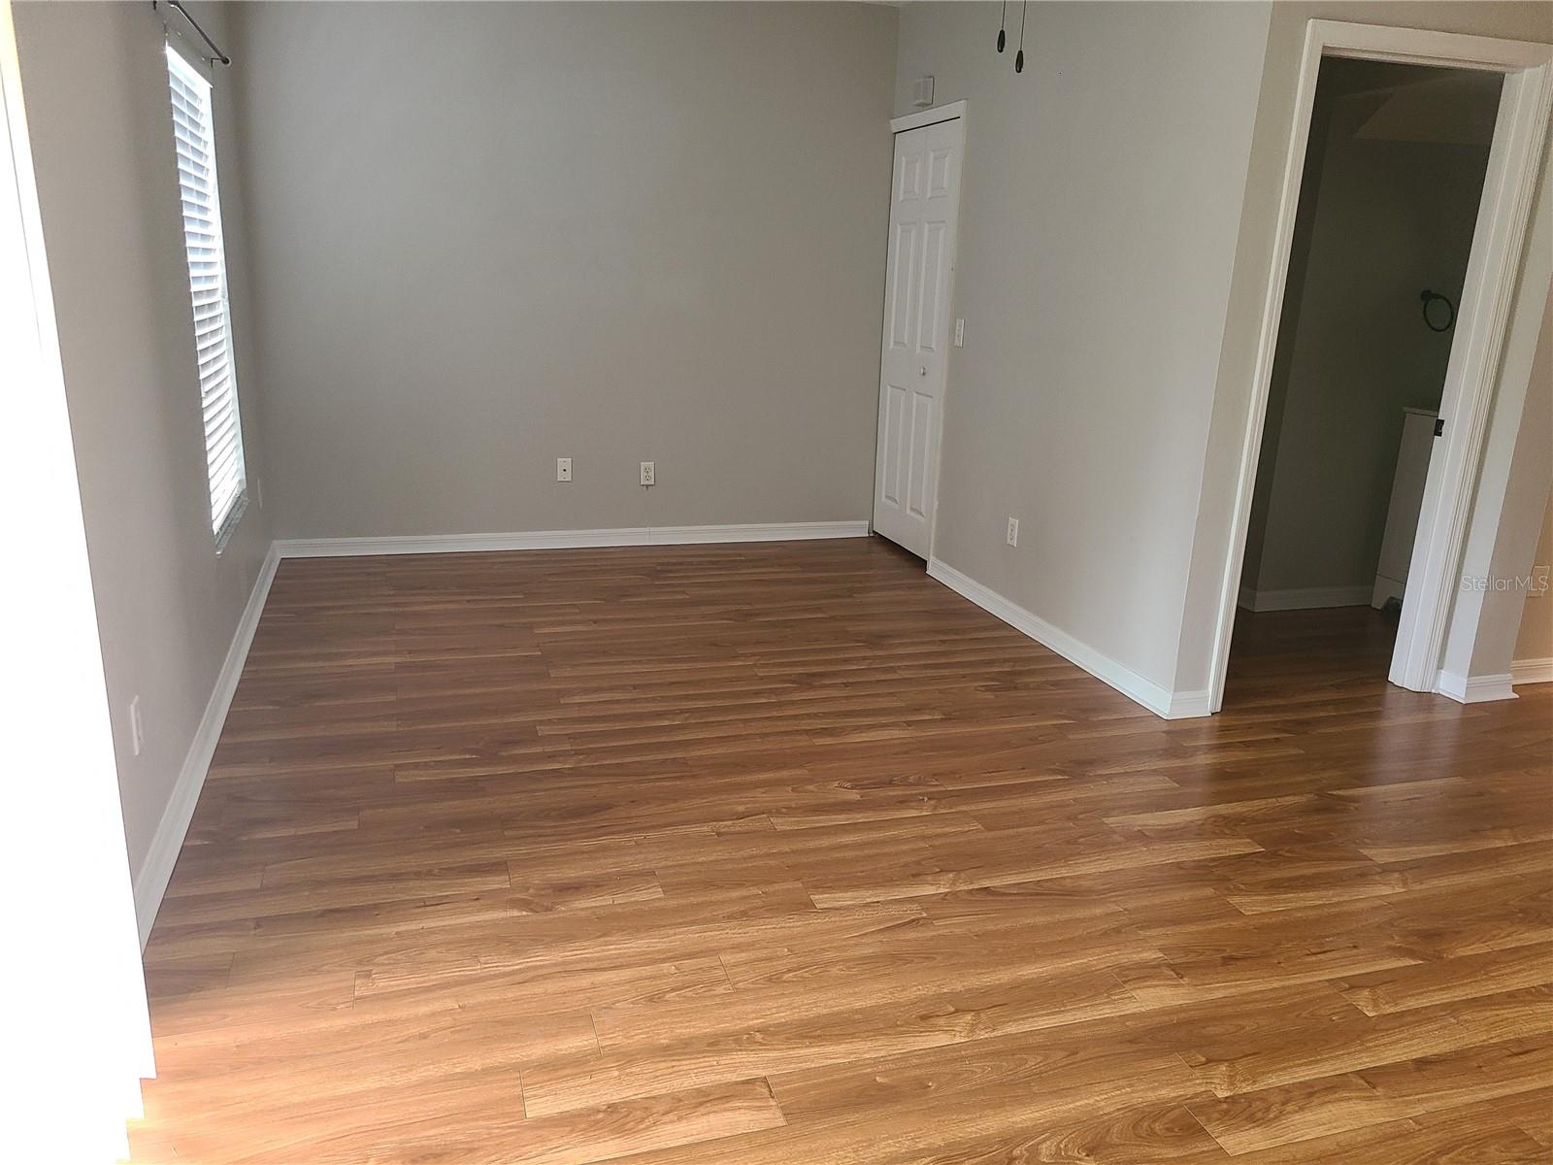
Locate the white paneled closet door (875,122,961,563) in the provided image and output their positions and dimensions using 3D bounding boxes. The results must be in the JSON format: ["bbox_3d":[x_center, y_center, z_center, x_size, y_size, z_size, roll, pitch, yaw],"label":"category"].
[{"bbox_3d":[0.679,-1.171,5.745,0.036,2.024,0.729,-3,17,-17],"label":"white paneled closet door"}]

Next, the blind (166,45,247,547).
[{"bbox_3d":[-1.943,-0.931,3.911,0.055,1.489,0.848,-3,17,-17],"label":"blind"}]

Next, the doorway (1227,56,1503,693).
[{"bbox_3d":[1.931,-0.584,3.862,0.842,2.052,0.123,-3,17,-17],"label":"doorway"}]

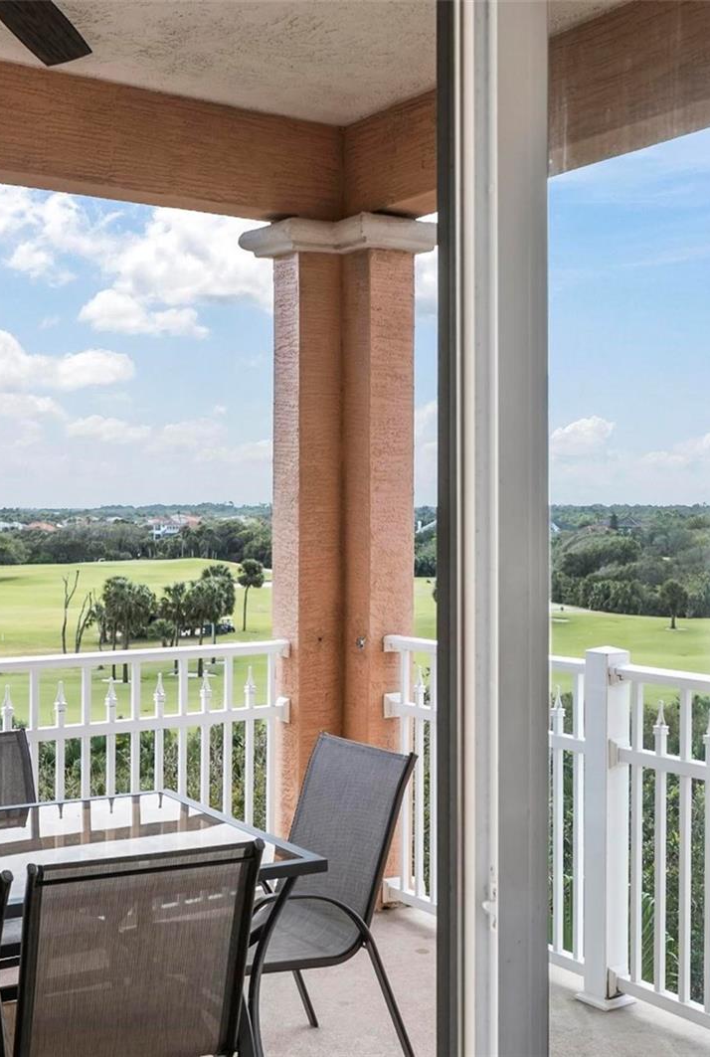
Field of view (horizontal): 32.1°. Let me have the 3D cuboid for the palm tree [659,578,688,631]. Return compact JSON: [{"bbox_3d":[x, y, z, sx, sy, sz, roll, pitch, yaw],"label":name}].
[{"bbox_3d":[37.333,8.867,145.000,3.200,5.950,3.200,0,1,0],"label":"palm tree"}]

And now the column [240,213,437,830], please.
[{"bbox_3d":[-0.050,0.148,4.981,0.596,2.707,0.576,-1,1,-35],"label":"column"}]

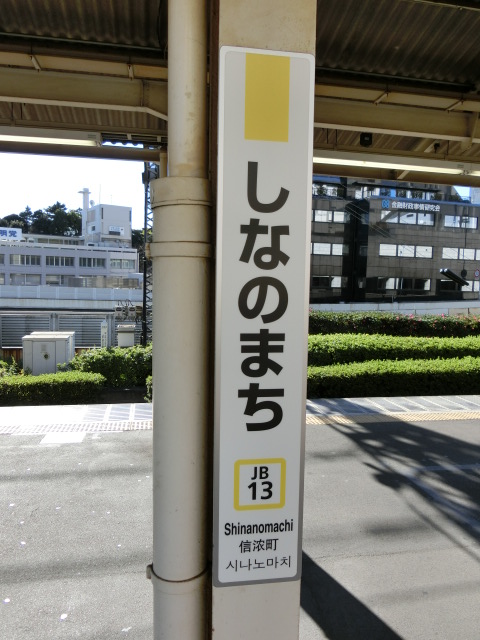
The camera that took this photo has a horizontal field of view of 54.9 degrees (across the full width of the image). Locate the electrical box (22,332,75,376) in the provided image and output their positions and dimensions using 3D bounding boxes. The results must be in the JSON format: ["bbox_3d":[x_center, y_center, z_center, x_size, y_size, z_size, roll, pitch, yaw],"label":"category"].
[{"bbox_3d":[-5.075,0.994,12.381,1.116,1.278,0.928,0,4,-9],"label":"electrical box"}]

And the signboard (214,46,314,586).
[{"bbox_3d":[0.050,0.016,1.026,0.205,1.180,0.018,0,4,-8],"label":"signboard"}]

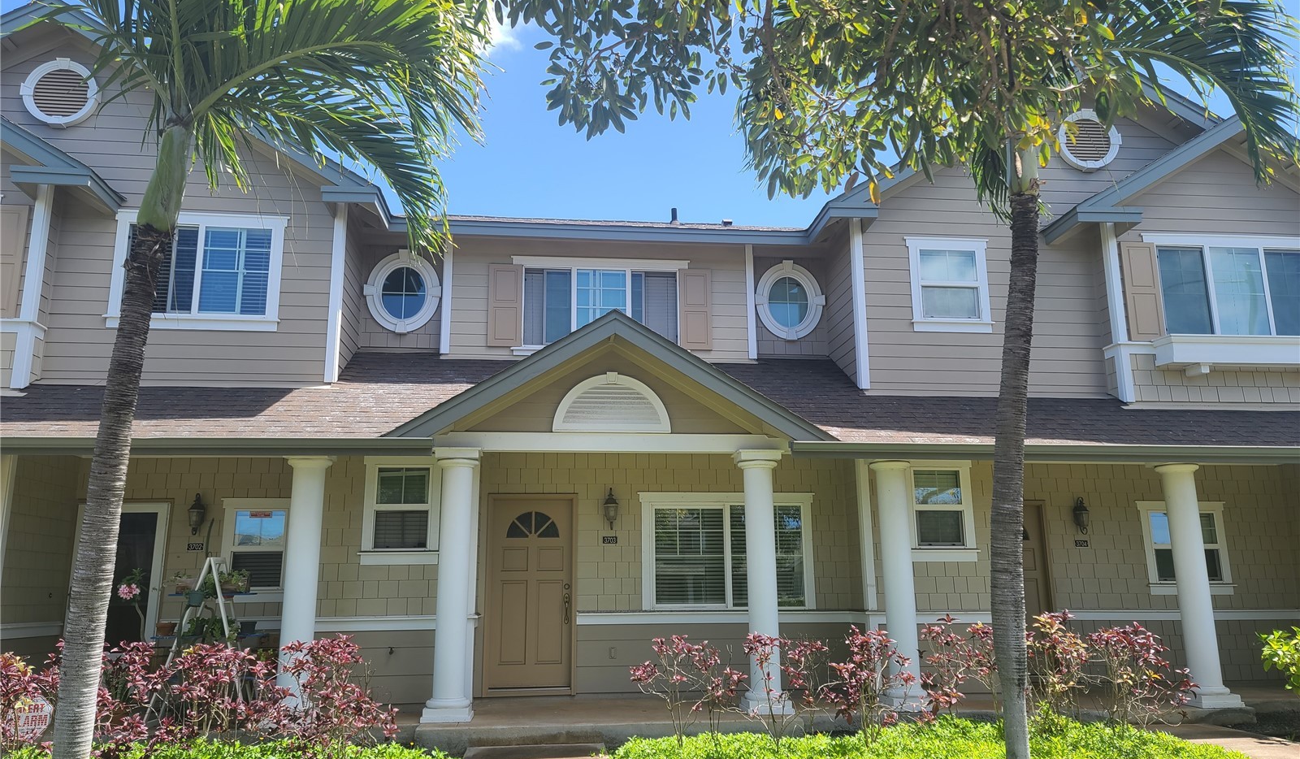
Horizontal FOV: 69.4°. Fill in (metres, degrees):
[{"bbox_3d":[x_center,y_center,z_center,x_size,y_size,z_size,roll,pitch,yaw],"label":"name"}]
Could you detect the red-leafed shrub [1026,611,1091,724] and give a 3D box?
[{"bbox_3d":[3.605,2.594,8.336,0.600,1.030,0.560,1,-12,-6],"label":"red-leafed shrub"}]

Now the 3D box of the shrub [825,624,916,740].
[{"bbox_3d":[1.893,2.611,8.037,0.720,0.970,0.650,1,-12,-6],"label":"shrub"}]

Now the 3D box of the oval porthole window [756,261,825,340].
[{"bbox_3d":[1.828,-1.026,12.159,0.930,1.070,0.100,1,-12,-6],"label":"oval porthole window"}]

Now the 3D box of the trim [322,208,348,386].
[{"bbox_3d":[-3.464,-0.983,10.403,0.108,2.100,0.110,1,-12,-6],"label":"trim"}]

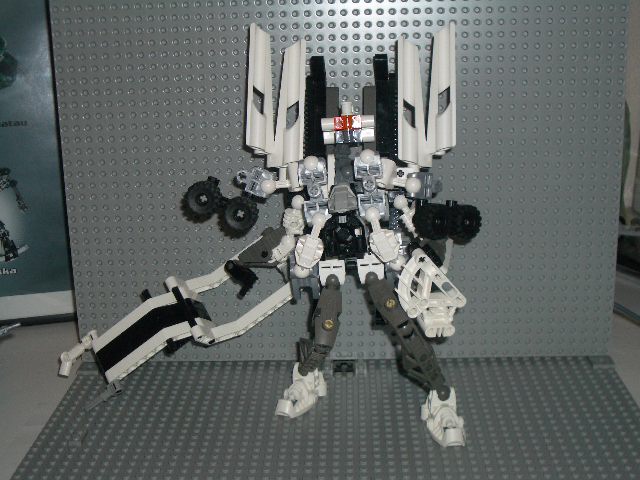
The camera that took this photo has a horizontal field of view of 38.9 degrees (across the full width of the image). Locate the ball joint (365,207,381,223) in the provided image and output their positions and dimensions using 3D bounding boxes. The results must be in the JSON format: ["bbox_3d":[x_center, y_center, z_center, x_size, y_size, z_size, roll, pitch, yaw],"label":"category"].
[{"bbox_3d":[0.033,-0.016,0.562,0.009,0.009,0.009,-1,17,2],"label":"ball joint"}]

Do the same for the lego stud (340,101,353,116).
[{"bbox_3d":[0.016,-0.080,0.553,0.007,0.009,0.007,-1,17,2],"label":"lego stud"}]

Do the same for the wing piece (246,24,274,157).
[{"bbox_3d":[-0.037,-0.095,0.576,0.015,0.082,0.013,1,6,2],"label":"wing piece"}]

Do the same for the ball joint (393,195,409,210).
[{"bbox_3d":[0.052,-0.024,0.580,0.009,0.009,0.009,-1,16,2],"label":"ball joint"}]

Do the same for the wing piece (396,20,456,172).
[{"bbox_3d":[0.068,-0.092,0.576,0.039,0.093,0.018,2,5,1],"label":"wing piece"}]

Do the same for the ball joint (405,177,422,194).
[{"bbox_3d":[0.058,-0.033,0.556,0.009,0.009,0.009,-1,17,2],"label":"ball joint"}]

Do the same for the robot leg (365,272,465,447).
[{"bbox_3d":[0.058,0.070,0.558,0.057,0.097,0.052,-3,17,-4],"label":"robot leg"}]

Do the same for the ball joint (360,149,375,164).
[{"bbox_3d":[0.029,-0.051,0.561,0.009,0.009,0.009,-1,16,2],"label":"ball joint"}]

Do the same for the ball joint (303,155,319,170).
[{"bbox_3d":[-0.005,-0.048,0.562,0.009,0.009,0.009,-1,17,2],"label":"ball joint"}]

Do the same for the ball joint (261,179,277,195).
[{"bbox_3d":[-0.033,-0.034,0.580,0.009,0.009,0.009,-1,16,2],"label":"ball joint"}]

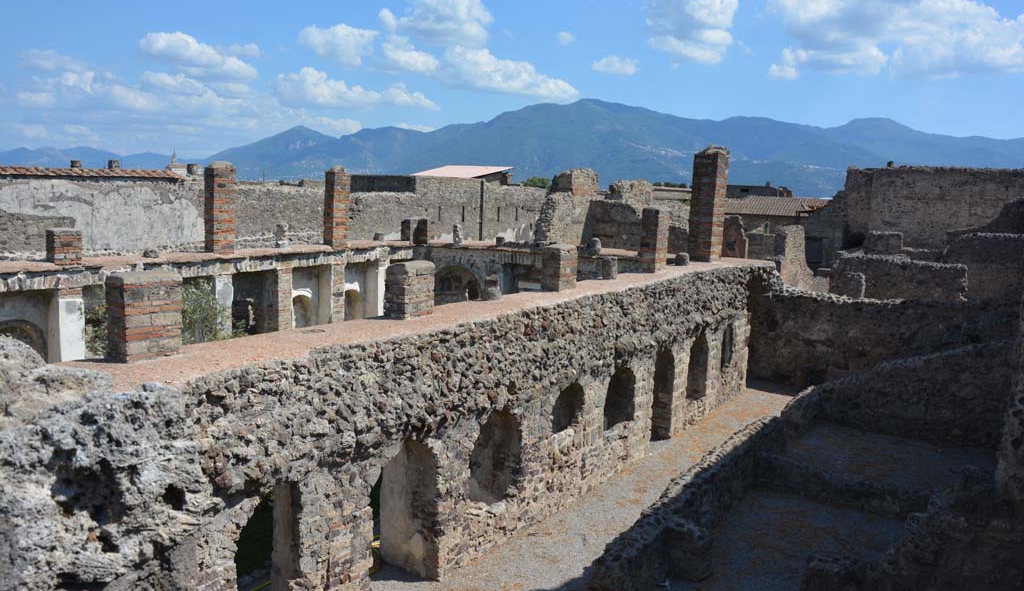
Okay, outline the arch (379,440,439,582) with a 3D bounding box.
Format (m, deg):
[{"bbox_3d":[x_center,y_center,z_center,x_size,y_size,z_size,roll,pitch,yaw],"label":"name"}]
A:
[{"bbox_3d":[-1.489,2.534,8.893,0.758,1.849,1.153,6,9,34],"label":"arch"}]

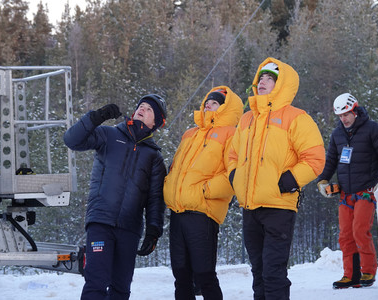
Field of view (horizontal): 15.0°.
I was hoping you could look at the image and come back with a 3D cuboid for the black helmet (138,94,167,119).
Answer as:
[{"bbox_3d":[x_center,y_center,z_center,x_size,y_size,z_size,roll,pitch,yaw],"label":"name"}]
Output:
[{"bbox_3d":[-0.229,-0.282,9.550,0.215,0.165,0.260,14,-22,40],"label":"black helmet"}]

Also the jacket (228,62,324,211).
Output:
[{"bbox_3d":[0.591,-0.098,9.700,0.630,1.020,0.430,1,-4,34],"label":"jacket"}]

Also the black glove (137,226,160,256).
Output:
[{"bbox_3d":[-0.264,0.601,9.500,0.115,0.230,0.120,23,-3,24],"label":"black glove"}]

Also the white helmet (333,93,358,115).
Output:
[{"bbox_3d":[1.484,-0.438,13.600,0.220,0.170,0.280,0,20,43],"label":"white helmet"}]

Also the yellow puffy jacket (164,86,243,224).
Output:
[{"bbox_3d":[0.100,0.031,9.900,0.560,0.920,0.430,0,-10,43],"label":"yellow puffy jacket"}]

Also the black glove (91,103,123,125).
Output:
[{"bbox_3d":[-0.536,-0.235,9.400,0.220,0.120,0.120,-20,0,11],"label":"black glove"}]

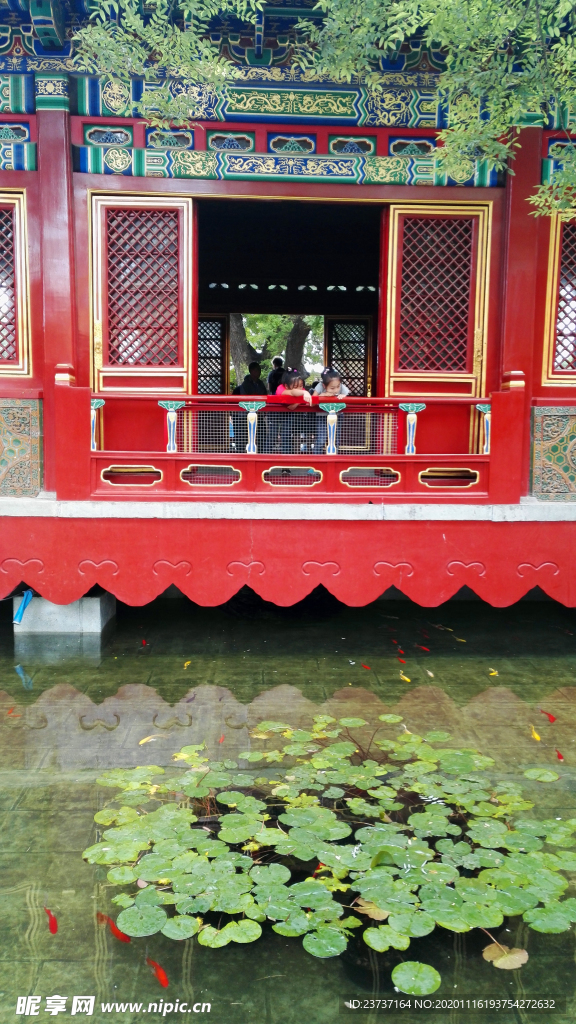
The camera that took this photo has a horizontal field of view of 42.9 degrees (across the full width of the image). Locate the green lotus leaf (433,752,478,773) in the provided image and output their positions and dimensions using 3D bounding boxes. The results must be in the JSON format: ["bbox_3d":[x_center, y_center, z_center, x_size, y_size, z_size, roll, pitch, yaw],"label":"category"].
[{"bbox_3d":[0.915,1.357,3.971,0.222,0.025,0.248,1,7,-2],"label":"green lotus leaf"}]

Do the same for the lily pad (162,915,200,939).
[{"bbox_3d":[-0.386,1.492,2.631,0.136,0.025,0.136,1,7,-2],"label":"lily pad"}]

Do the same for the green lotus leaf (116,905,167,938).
[{"bbox_3d":[-0.531,1.484,2.665,0.187,0.020,0.188,1,5,0],"label":"green lotus leaf"}]

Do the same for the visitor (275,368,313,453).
[{"bbox_3d":[0.051,-0.839,6.800,0.400,1.020,0.460,0,5,-11],"label":"visitor"}]

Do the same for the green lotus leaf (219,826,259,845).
[{"bbox_3d":[-0.223,1.458,3.306,0.180,0.015,0.159,1,6,-3],"label":"green lotus leaf"}]

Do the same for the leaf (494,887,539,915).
[{"bbox_3d":[0.851,1.441,2.727,0.153,0.020,0.175,3,6,19],"label":"leaf"}]

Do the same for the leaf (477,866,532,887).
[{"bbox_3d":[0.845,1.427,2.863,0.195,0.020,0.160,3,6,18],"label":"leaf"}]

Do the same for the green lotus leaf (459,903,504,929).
[{"bbox_3d":[0.734,1.528,2.779,0.175,0.015,0.163,1,6,-3],"label":"green lotus leaf"}]

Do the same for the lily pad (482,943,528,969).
[{"bbox_3d":[0.746,1.521,2.514,0.158,0.025,0.141,1,7,-2],"label":"lily pad"}]

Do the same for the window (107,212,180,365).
[{"bbox_3d":[-1.275,-1.959,6.424,0.661,1.357,0.060,1,6,-3],"label":"window"}]

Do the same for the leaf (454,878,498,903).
[{"bbox_3d":[0.754,1.512,2.931,0.177,0.015,0.166,1,6,-3],"label":"leaf"}]

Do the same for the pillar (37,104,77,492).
[{"bbox_3d":[-2.020,-1.810,6.377,0.300,3.293,0.300,1,6,-3],"label":"pillar"}]

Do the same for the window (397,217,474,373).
[{"bbox_3d":[1.252,-1.850,6.254,0.640,1.300,0.060,1,7,-2],"label":"window"}]

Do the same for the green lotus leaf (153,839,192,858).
[{"bbox_3d":[-0.492,1.434,3.124,0.170,0.025,0.157,1,7,-2],"label":"green lotus leaf"}]

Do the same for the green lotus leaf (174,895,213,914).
[{"bbox_3d":[-0.356,1.477,2.762,0.143,0.025,0.130,1,7,-2],"label":"green lotus leaf"}]

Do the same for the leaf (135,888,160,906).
[{"bbox_3d":[-0.531,1.472,2.808,0.124,0.020,0.131,1,5,0],"label":"leaf"}]

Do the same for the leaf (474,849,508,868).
[{"bbox_3d":[0.828,1.414,3.003,0.124,0.020,0.146,2,6,16],"label":"leaf"}]

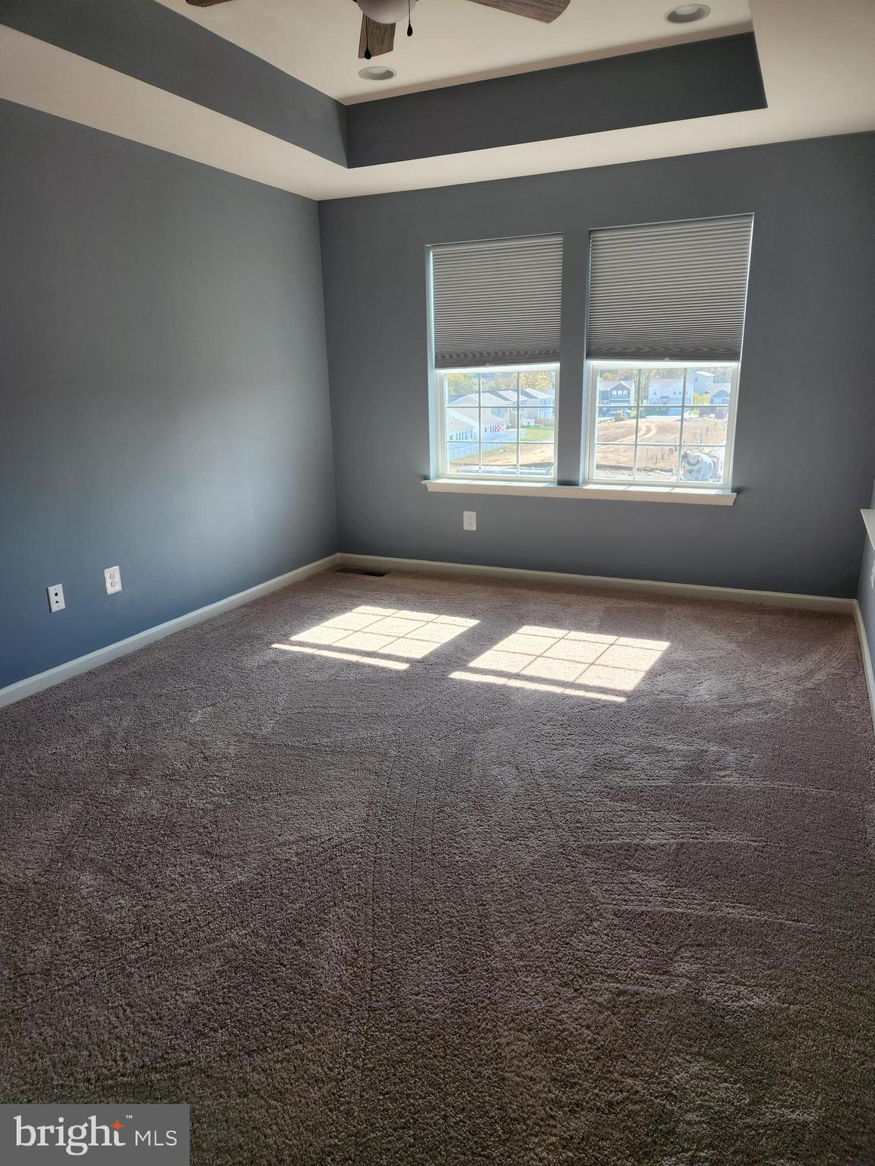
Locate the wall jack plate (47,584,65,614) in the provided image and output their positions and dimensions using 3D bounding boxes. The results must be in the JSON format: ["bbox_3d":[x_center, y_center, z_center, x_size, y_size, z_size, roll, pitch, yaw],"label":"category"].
[{"bbox_3d":[-1.724,0.069,3.520,0.007,0.118,0.075,6,17,24],"label":"wall jack plate"}]

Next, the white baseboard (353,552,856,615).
[{"bbox_3d":[0.798,-0.023,4.995,3.361,0.082,0.015,6,17,24],"label":"white baseboard"}]

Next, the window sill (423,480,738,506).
[{"bbox_3d":[0.823,-0.570,4.846,1.976,0.075,0.120,6,17,24],"label":"window sill"}]

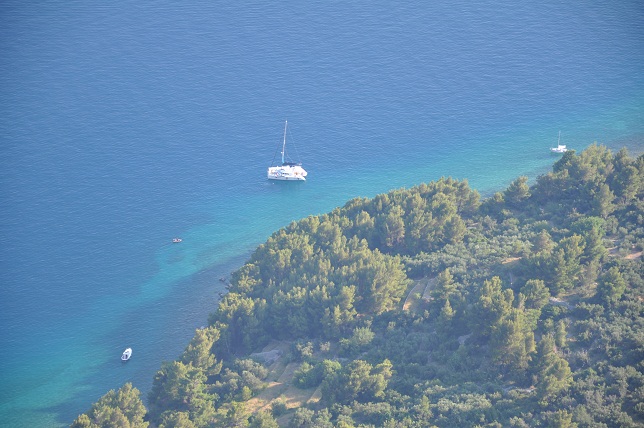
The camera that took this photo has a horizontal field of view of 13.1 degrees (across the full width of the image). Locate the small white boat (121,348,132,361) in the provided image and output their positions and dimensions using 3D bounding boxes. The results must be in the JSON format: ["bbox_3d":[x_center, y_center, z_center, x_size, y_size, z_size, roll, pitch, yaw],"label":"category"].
[{"bbox_3d":[-54.516,39.014,783.569,2.100,1.300,5.700,9,25,16],"label":"small white boat"}]

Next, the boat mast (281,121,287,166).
[{"bbox_3d":[-11.874,-22.946,900.416,0.350,15.300,0.300,6,24,2],"label":"boat mast"}]

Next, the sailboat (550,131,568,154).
[{"bbox_3d":[78.948,-24.193,930.172,6.200,7.300,2.300,8,24,14],"label":"sailboat"}]

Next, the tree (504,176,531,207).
[{"bbox_3d":[61.443,-7.138,878.816,7.500,7.700,7.500,2,23,0],"label":"tree"}]

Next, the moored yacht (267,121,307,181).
[{"bbox_3d":[-10.778,-20.892,901.133,12.400,19.800,6.900,3,24,4],"label":"moored yacht"}]

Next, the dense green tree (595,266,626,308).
[{"bbox_3d":[79.496,19.592,767.501,8.000,9.000,8.000,2,23,0],"label":"dense green tree"}]

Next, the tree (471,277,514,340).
[{"bbox_3d":[46.465,25.478,758.803,10.500,14.000,10.500,2,23,0],"label":"tree"}]

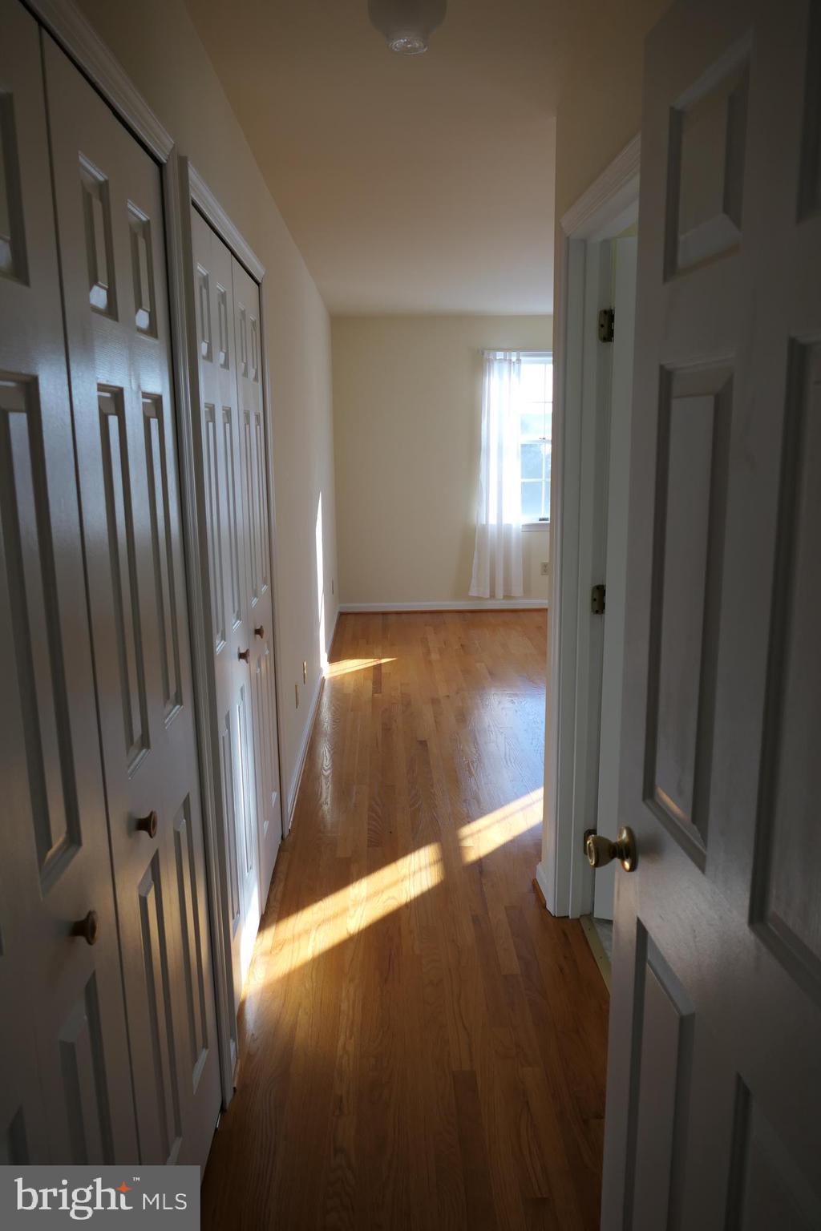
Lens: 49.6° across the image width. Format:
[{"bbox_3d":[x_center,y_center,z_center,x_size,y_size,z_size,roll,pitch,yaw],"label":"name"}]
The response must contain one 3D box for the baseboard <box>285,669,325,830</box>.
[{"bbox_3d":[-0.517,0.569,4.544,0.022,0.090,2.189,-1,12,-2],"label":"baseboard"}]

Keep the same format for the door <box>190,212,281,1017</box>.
[{"bbox_3d":[-0.506,-0.038,2.679,0.045,2.002,1.155,-1,12,-2],"label":"door"}]

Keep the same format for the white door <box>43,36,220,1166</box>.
[{"bbox_3d":[-0.467,0.192,1.586,0.045,1.994,0.594,-1,12,-2],"label":"white door"}]

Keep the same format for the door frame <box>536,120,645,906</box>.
[{"bbox_3d":[0.515,0.007,2.268,0.140,2.090,0.875,-1,12,-2],"label":"door frame"}]

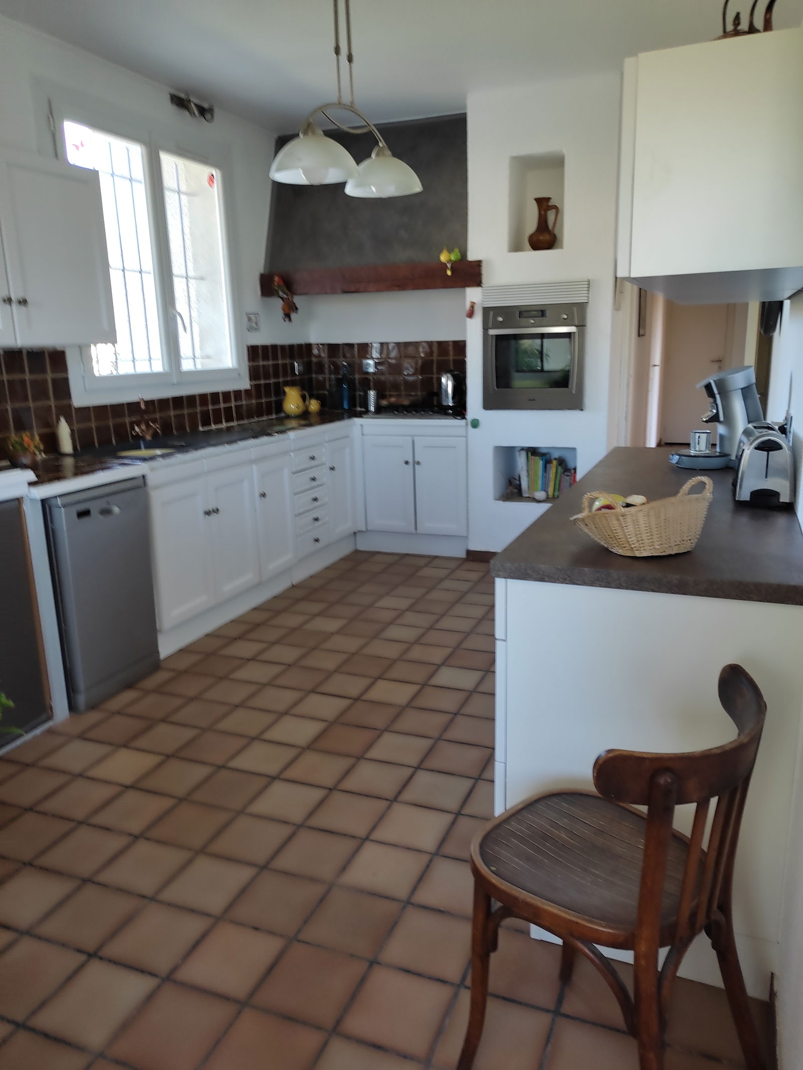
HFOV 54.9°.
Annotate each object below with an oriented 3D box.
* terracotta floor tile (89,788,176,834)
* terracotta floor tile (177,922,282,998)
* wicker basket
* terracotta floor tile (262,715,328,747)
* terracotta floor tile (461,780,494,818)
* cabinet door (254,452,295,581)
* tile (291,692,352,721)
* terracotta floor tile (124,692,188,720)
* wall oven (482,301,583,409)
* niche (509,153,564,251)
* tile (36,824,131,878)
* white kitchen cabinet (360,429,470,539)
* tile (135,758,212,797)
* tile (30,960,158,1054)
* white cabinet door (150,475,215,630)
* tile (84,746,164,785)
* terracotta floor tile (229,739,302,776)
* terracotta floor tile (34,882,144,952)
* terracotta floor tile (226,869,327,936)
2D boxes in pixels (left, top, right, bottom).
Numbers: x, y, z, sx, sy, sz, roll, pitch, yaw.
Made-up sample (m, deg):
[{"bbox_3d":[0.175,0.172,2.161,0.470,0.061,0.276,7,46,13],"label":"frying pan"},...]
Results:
[{"bbox_3d":[-0.816,0.850,2.361,0.198,0.015,0.198,4,14,22],"label":"terracotta floor tile"},{"bbox_3d":[-0.386,0.977,1.770,0.198,0.015,0.198,4,14,22],"label":"terracotta floor tile"},{"bbox_3d":[0.532,-0.044,1.695,0.335,0.142,0.230,-9,15,-30],"label":"wicker basket"},{"bbox_3d":[-0.394,0.732,2.875,0.193,0.015,0.191,4,15,19],"label":"terracotta floor tile"},{"bbox_3d":[0.306,0.820,2.353,0.198,0.015,0.198,4,14,22],"label":"terracotta floor tile"},{"bbox_3d":[-0.700,-0.106,4.290,0.022,0.645,0.384,4,14,22],"label":"cabinet door"},{"bbox_3d":[-0.311,0.677,3.028,0.193,0.012,0.193,4,14,22],"label":"tile"},{"bbox_3d":[-0.975,0.685,3.078,0.193,0.012,0.193,4,14,22],"label":"terracotta floor tile"},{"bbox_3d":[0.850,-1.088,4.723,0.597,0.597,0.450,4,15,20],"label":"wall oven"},{"bbox_3d":[0.819,-1.902,4.493,0.312,0.505,0.360,4,15,20],"label":"niche"},{"bbox_3d":[-0.892,0.893,2.181,0.193,0.012,0.193,4,14,22],"label":"tile"},{"bbox_3d":[0.188,-0.380,5.292,0.721,0.649,0.560,3,14,22],"label":"white kitchen cabinet"},{"bbox_3d":[-0.739,0.805,2.546,0.198,0.015,0.198,4,14,22],"label":"tile"},{"bbox_3d":[-0.671,1.036,1.705,0.193,0.015,0.191,4,15,19],"label":"tile"},{"bbox_3d":[-1.003,0.077,3.550,0.022,0.645,0.396,4,14,22],"label":"white cabinet door"},{"bbox_3d":[-0.941,0.789,2.632,0.193,0.012,0.193,4,14,22],"label":"tile"},{"bbox_3d":[-0.462,0.771,2.654,0.198,0.015,0.198,4,14,22],"label":"terracotta floor tile"},{"bbox_3d":[-0.774,0.951,1.924,0.193,0.012,0.193,4,14,22],"label":"terracotta floor tile"},{"bbox_3d":[-0.312,0.930,1.954,0.193,0.012,0.193,4,14,22],"label":"terracotta floor tile"}]

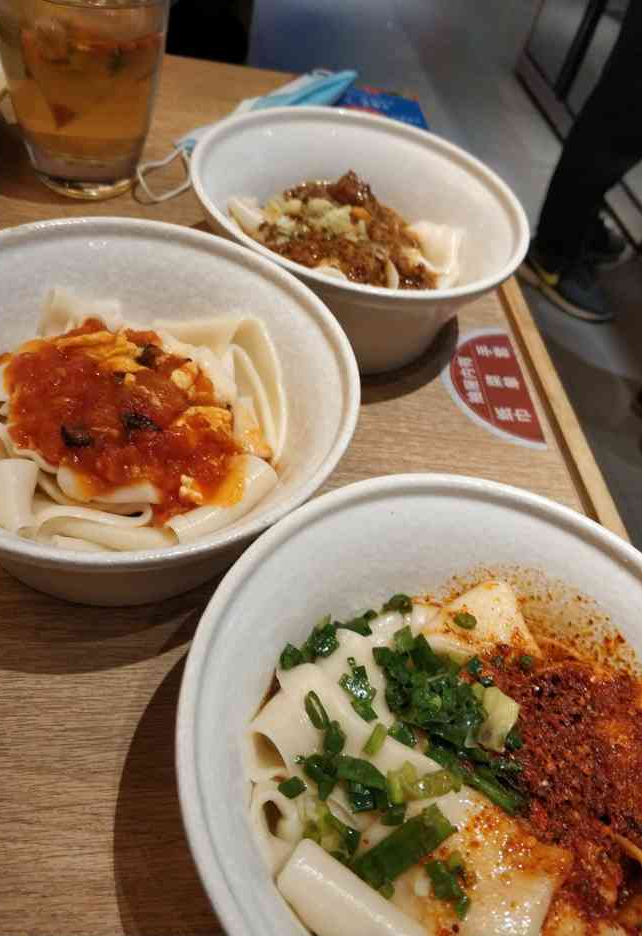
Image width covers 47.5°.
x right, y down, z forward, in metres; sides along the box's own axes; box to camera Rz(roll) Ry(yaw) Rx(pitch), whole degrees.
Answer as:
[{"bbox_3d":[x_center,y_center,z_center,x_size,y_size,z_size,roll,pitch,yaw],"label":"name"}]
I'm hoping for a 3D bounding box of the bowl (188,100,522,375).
[{"bbox_3d":[0.016,-0.119,0.395,0.172,0.069,0.172,7,50,-8],"label":"bowl"}]

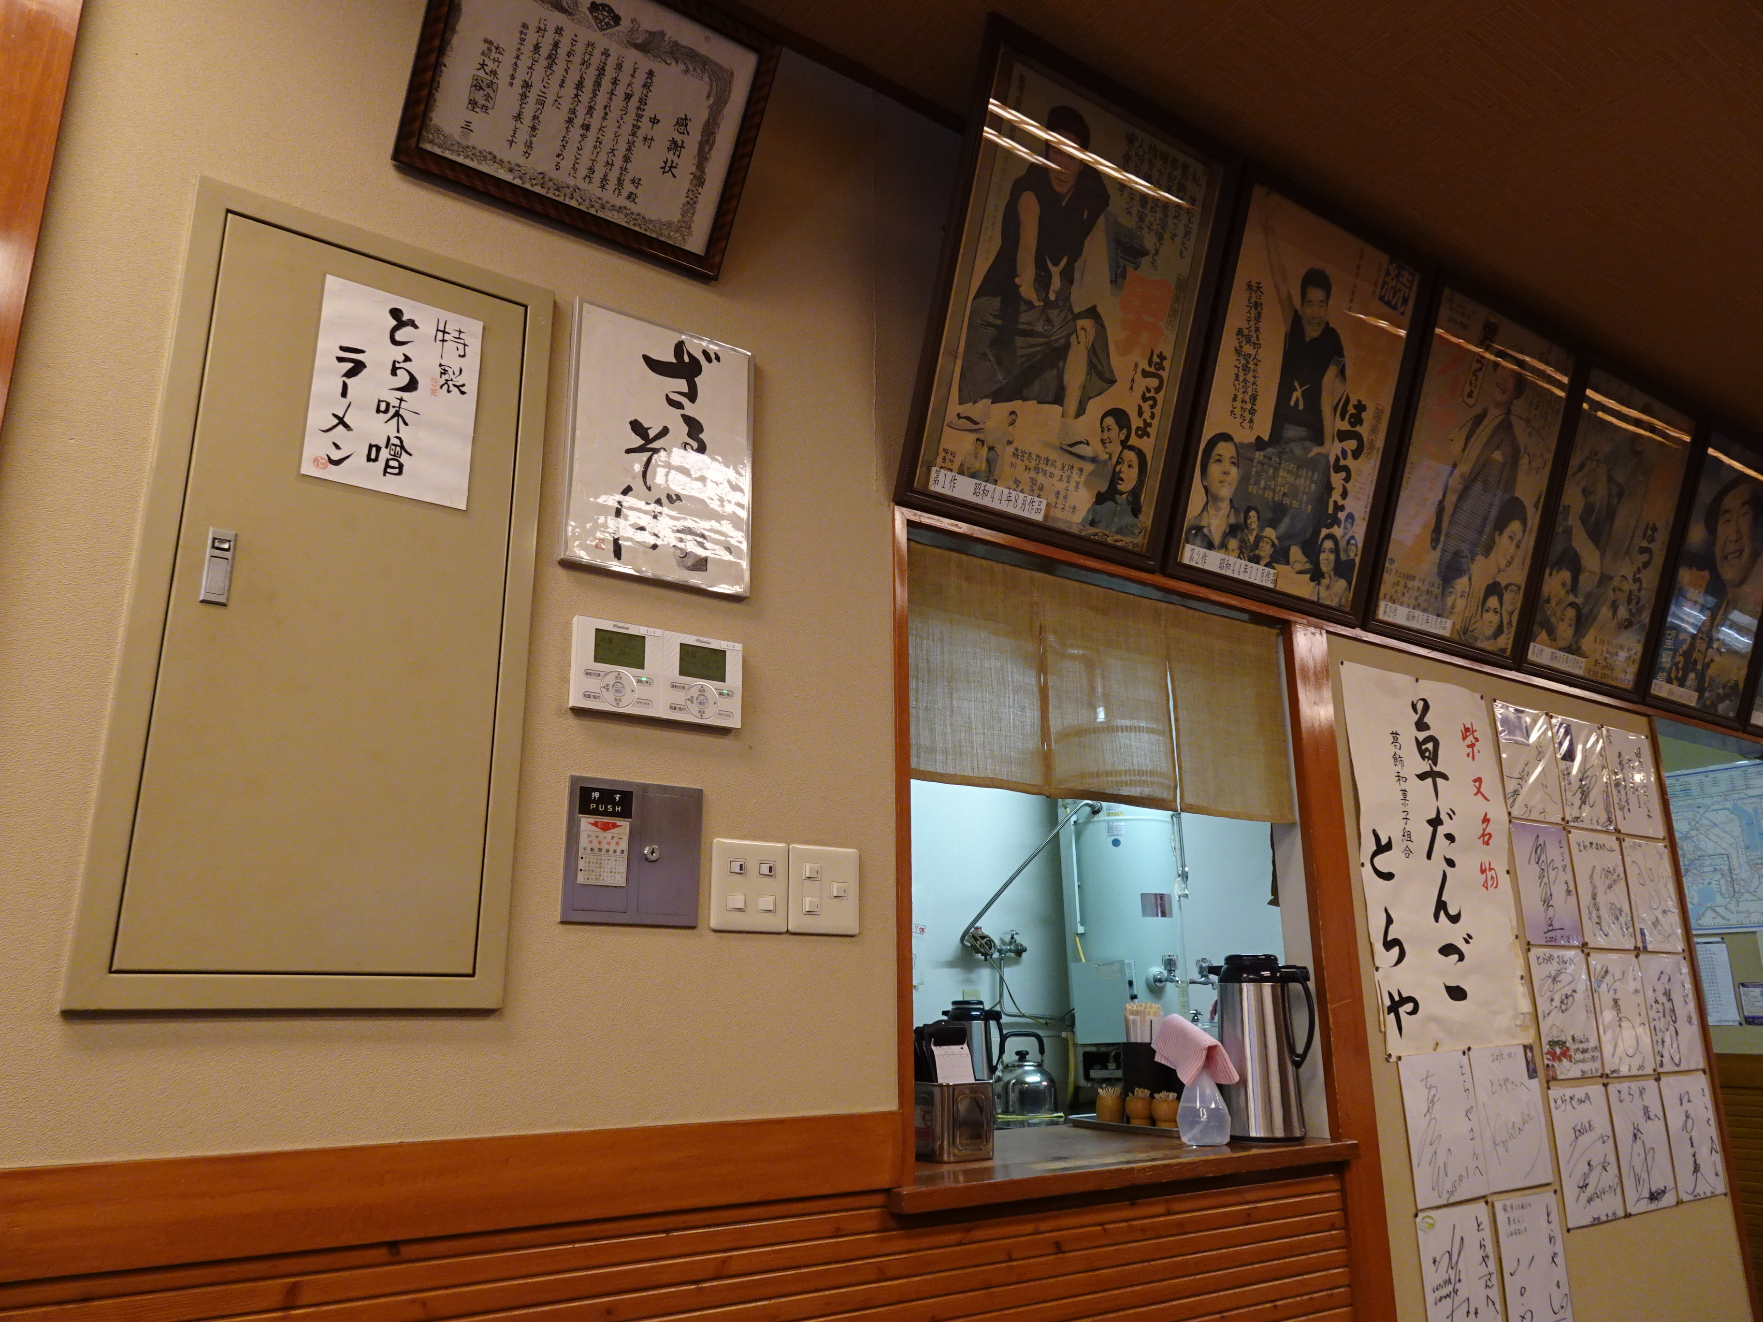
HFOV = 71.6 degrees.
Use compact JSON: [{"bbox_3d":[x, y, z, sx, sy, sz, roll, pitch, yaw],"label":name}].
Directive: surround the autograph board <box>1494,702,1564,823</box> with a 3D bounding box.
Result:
[{"bbox_3d":[1.538,0.242,2.892,0.242,0.272,0.005,10,-19,-33],"label":"autograph board"}]

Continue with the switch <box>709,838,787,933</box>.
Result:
[{"bbox_3d":[-0.179,0.304,1.642,0.116,0.120,0.012,10,-18,-33],"label":"switch"}]

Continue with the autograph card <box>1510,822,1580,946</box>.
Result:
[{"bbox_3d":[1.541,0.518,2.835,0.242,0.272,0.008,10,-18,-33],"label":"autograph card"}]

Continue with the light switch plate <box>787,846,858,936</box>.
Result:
[{"bbox_3d":[-0.076,0.320,1.707,0.116,0.120,0.010,10,-19,-33],"label":"light switch plate"}]

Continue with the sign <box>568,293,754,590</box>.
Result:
[{"bbox_3d":[-0.305,-0.292,1.705,0.272,0.378,0.021,10,-18,-33],"label":"sign"}]

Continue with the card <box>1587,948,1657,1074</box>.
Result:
[{"bbox_3d":[1.752,0.837,2.898,0.242,0.272,0.008,10,-18,-33],"label":"card"}]

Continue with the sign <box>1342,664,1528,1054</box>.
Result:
[{"bbox_3d":[1.184,0.417,2.588,0.541,0.776,0.006,10,-19,-33],"label":"sign"}]

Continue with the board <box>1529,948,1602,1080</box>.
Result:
[{"bbox_3d":[1.542,0.794,2.760,0.242,0.272,0.008,10,-18,-33],"label":"board"}]

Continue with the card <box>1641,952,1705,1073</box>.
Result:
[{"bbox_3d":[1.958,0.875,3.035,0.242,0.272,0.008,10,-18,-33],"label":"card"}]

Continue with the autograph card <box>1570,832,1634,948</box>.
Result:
[{"bbox_3d":[1.750,0.559,2.973,0.242,0.272,0.008,10,-18,-33],"label":"autograph card"}]

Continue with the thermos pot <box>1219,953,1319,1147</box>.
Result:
[{"bbox_3d":[0.708,0.712,2.257,0.205,0.320,0.138,-12,-19,37],"label":"thermos pot"}]

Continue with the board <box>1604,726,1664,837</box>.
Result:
[{"bbox_3d":[1.959,0.316,3.174,0.242,0.272,0.005,10,-19,-33],"label":"board"}]

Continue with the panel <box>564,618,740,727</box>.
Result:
[{"bbox_3d":[-0.297,0.020,1.626,0.241,0.120,0.020,10,-19,-33],"label":"panel"}]

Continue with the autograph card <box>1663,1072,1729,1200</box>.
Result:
[{"bbox_3d":[1.957,1.145,2.940,0.242,0.272,0.005,10,-19,-33],"label":"autograph card"}]

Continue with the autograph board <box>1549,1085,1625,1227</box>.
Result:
[{"bbox_3d":[1.540,1.073,2.660,0.242,0.272,0.005,10,-19,-33],"label":"autograph board"}]

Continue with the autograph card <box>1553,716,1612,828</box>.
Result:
[{"bbox_3d":[1.749,0.283,3.048,0.242,0.272,0.008,10,-18,-33],"label":"autograph card"}]

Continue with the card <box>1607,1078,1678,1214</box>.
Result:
[{"bbox_3d":[1.749,1.110,2.800,0.242,0.272,0.005,10,-19,-33],"label":"card"}]

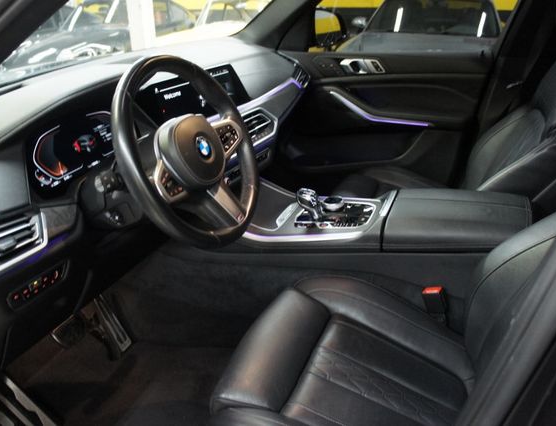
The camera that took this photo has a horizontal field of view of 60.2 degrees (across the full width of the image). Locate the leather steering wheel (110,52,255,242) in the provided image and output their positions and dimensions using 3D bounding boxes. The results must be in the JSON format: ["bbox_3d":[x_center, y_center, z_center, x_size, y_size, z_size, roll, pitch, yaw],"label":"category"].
[{"bbox_3d":[-0.172,-0.111,0.925,0.110,0.372,0.372,-15,14,31],"label":"leather steering wheel"}]

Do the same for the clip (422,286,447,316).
[{"bbox_3d":[0.351,0.200,1.073,0.038,0.062,0.026,-5,20,43],"label":"clip"}]

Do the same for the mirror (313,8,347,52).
[{"bbox_3d":[0.193,-0.832,2.153,0.120,0.168,0.250,21,31,37],"label":"mirror"}]

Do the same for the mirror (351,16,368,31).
[{"bbox_3d":[0.934,-2.176,5.500,0.200,0.140,0.120,9,26,18],"label":"mirror"}]

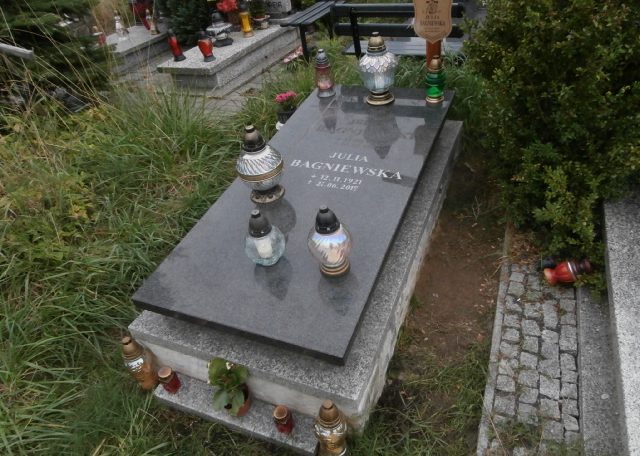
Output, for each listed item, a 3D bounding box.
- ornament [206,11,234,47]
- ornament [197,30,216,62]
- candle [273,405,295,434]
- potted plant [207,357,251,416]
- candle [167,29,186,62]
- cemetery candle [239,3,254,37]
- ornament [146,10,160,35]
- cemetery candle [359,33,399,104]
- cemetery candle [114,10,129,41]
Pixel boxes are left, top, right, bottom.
[{"bbox_3d":[-1.018,-2.026,4.498,0.260,0.291,0.260,-8,38,0],"label":"ornament"},{"bbox_3d":[-0.999,-1.599,3.889,0.146,0.250,0.146,10,44,22],"label":"ornament"},{"bbox_3d":[-0.115,0.614,1.418,0.062,0.094,0.062,-6,40,5],"label":"candle"},{"bbox_3d":[-0.306,0.539,1.501,0.140,0.190,0.135,-5,38,4],"label":"potted plant"},{"bbox_3d":[-1.373,-1.747,4.227,0.100,0.261,0.100,-8,38,0],"label":"candle"},{"bbox_3d":[-0.772,-2.175,4.637,0.105,0.302,0.105,-8,38,0],"label":"cemetery candle"},{"bbox_3d":[-1.820,-2.231,4.801,0.094,0.249,0.094,10,44,22],"label":"ornament"},{"bbox_3d":[0.320,-0.863,2.394,0.207,0.362,0.207,10,44,22],"label":"cemetery candle"},{"bbox_3d":[-2.434,-2.429,5.332,0.115,0.291,0.115,-8,38,0],"label":"cemetery candle"}]

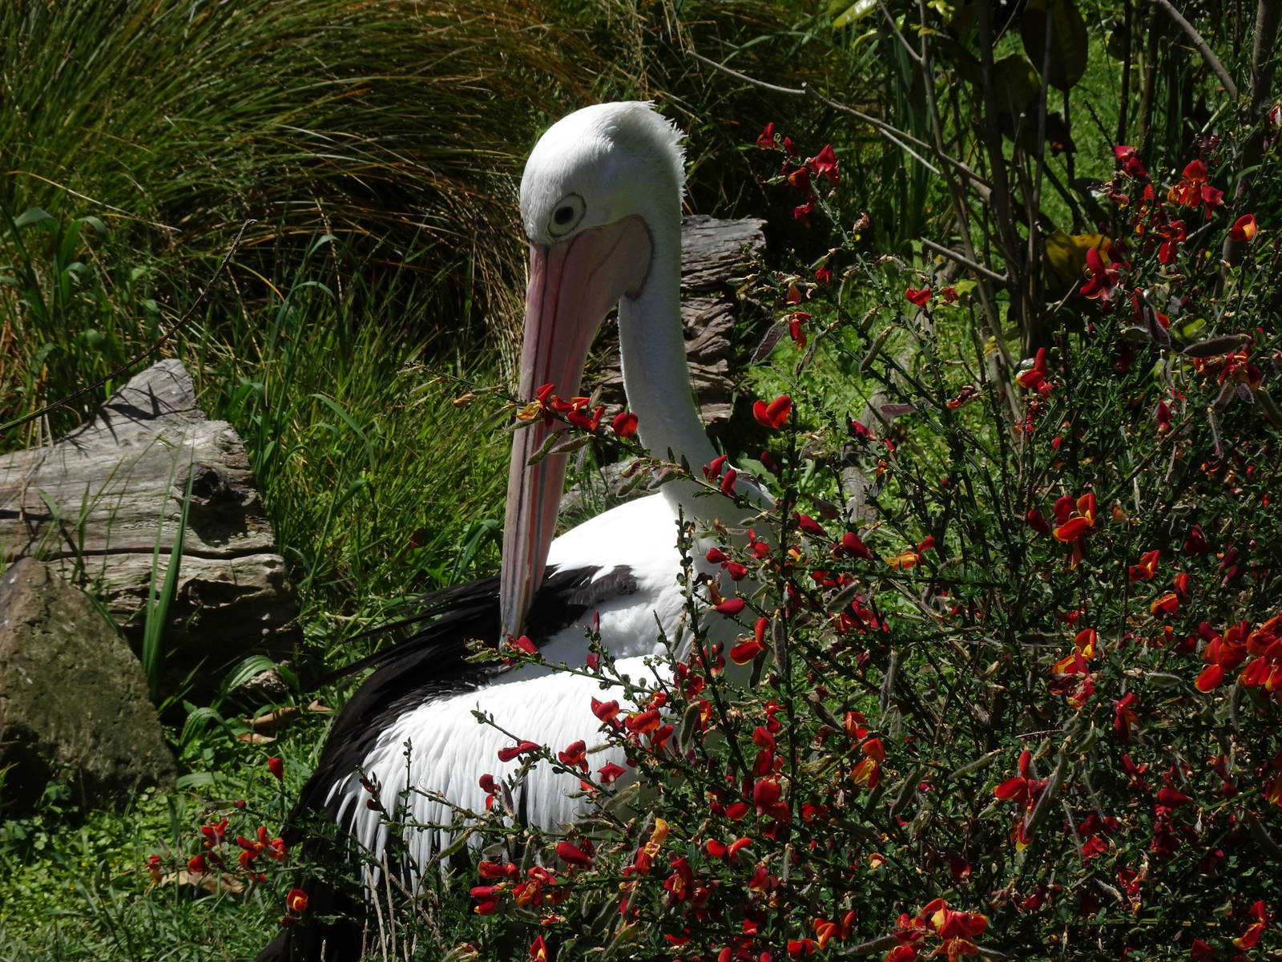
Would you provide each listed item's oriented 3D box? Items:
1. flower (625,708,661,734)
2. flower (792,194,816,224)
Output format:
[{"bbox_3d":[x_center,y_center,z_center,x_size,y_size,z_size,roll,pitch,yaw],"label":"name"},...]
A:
[{"bbox_3d":[0.002,0.182,2.250,0.026,0.019,0.021,7,18,22],"label":"flower"},{"bbox_3d":[0.133,-0.220,2.400,0.018,0.023,0.019,10,19,30],"label":"flower"}]

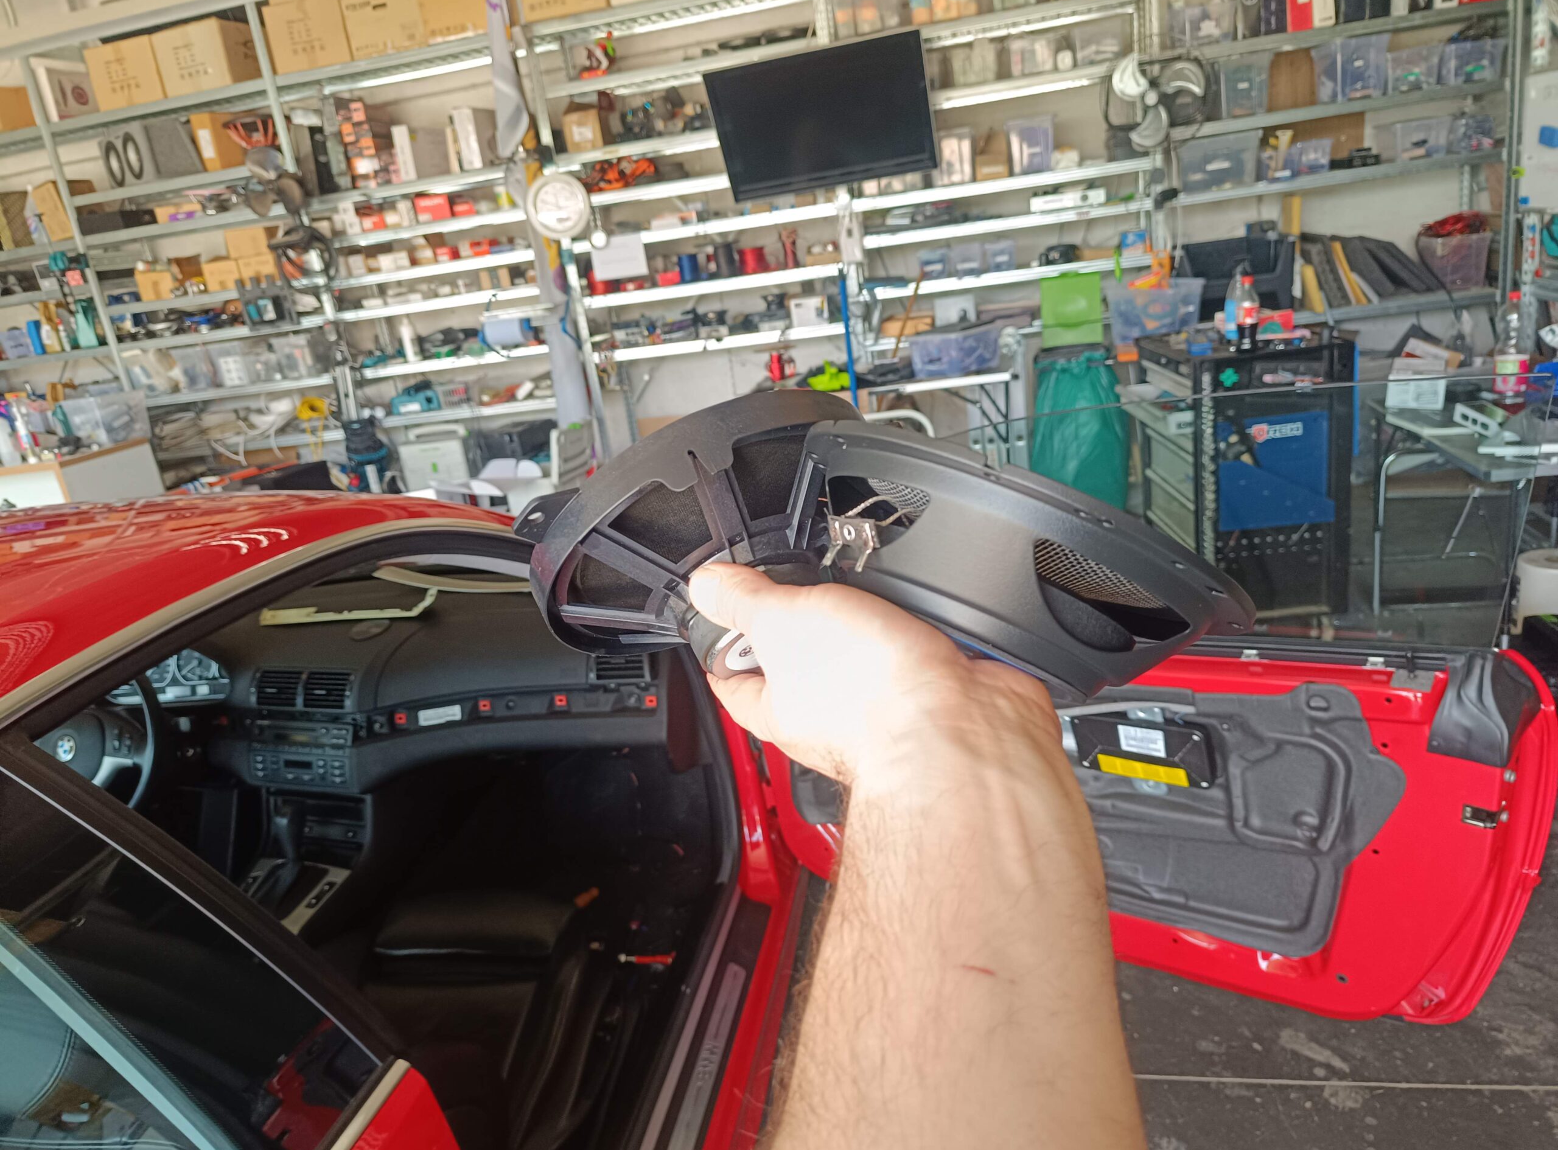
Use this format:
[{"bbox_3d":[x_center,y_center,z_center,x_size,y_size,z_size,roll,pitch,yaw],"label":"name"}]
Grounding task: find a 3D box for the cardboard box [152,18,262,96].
[{"bbox_3d":[-2.529,-2.306,4.876,0.337,0.261,0.360,-4,18,13],"label":"cardboard box"}]

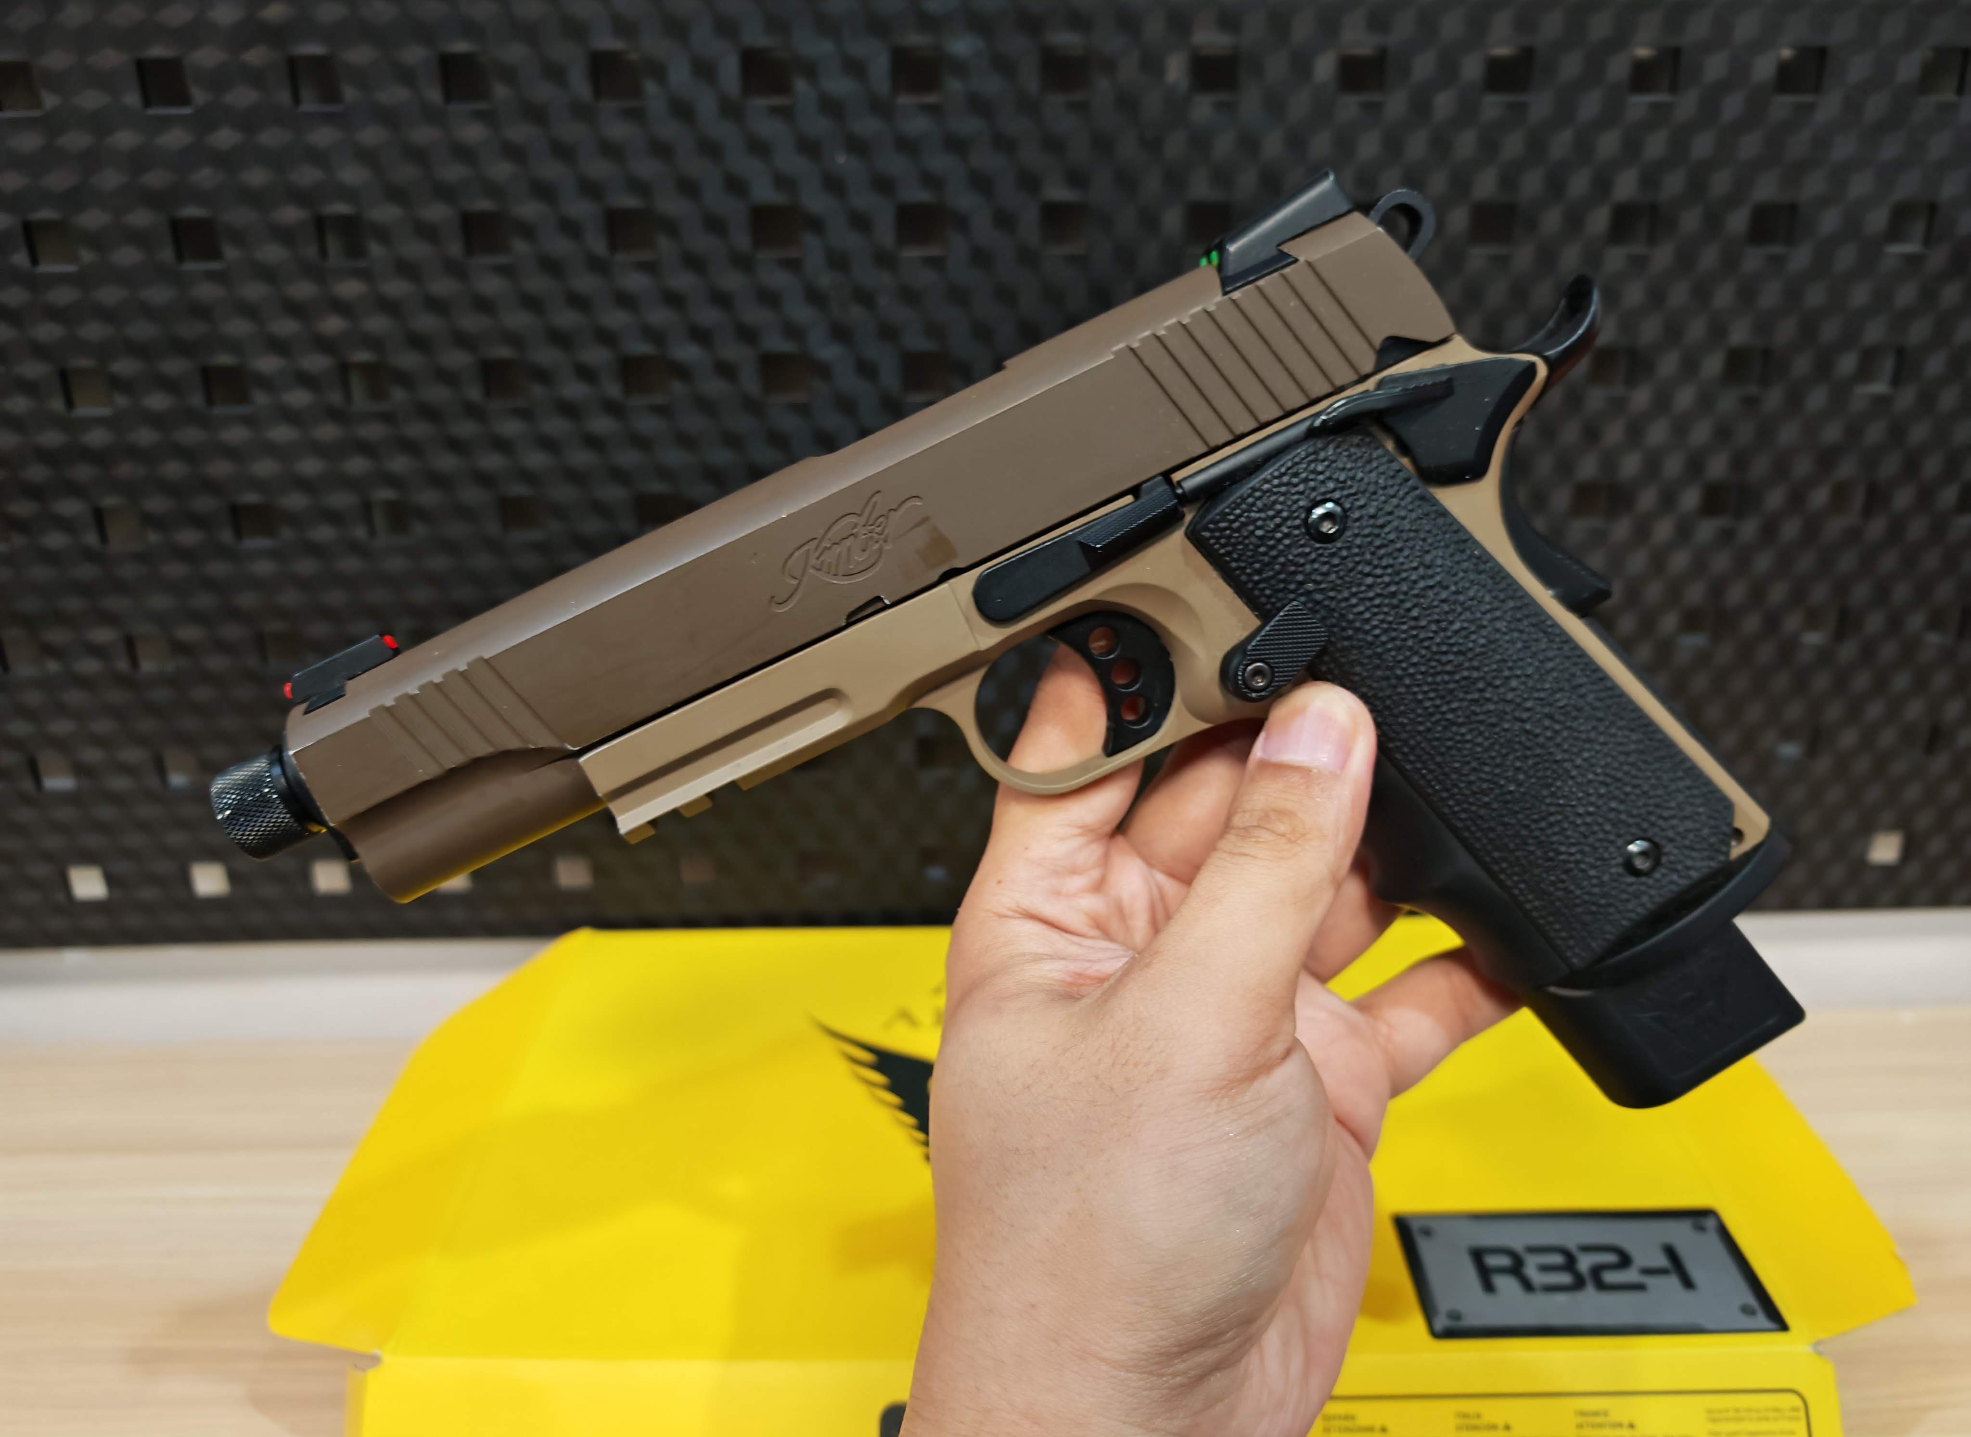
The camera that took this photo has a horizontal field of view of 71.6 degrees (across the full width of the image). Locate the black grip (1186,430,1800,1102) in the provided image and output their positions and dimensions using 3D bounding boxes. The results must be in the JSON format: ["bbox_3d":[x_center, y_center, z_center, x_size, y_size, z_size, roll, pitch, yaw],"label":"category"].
[{"bbox_3d":[0.087,0.008,0.239,0.057,0.138,0.034,-45,10,5],"label":"black grip"}]

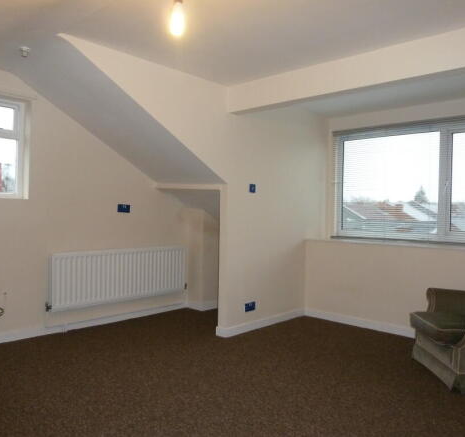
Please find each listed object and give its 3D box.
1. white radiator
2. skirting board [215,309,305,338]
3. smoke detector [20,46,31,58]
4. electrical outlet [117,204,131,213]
[{"bbox_3d":[-1.114,0.582,4.352,0.090,0.501,1.543,2,1,44],"label":"white radiator"},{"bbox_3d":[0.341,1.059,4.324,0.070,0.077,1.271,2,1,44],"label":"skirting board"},{"bbox_3d":[-1.492,-1.198,3.041,0.085,0.050,0.085,2,1,44],"label":"smoke detector"},{"bbox_3d":[-1.127,-0.099,4.396,0.020,0.086,0.147,2,1,44],"label":"electrical outlet"}]

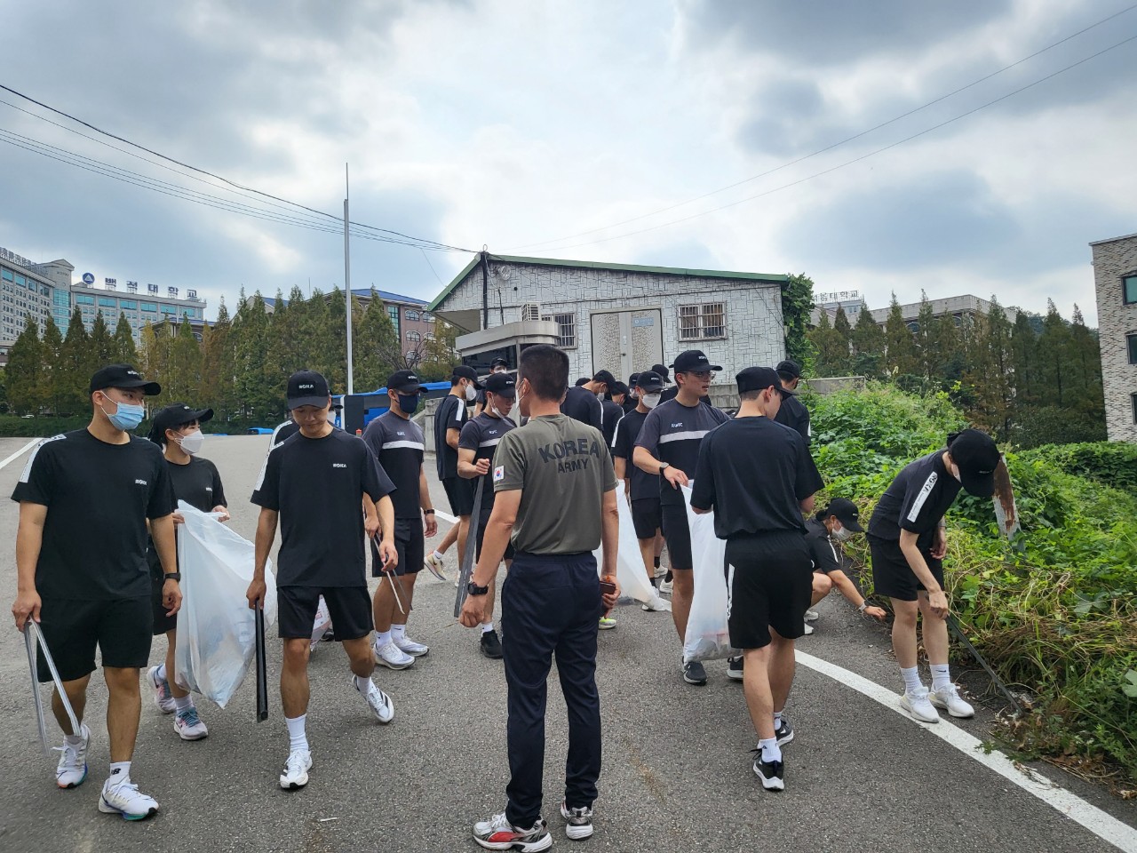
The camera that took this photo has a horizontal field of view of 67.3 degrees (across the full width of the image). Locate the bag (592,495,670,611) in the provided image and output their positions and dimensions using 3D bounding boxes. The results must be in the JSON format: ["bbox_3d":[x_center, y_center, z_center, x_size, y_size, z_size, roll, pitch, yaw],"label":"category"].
[{"bbox_3d":[0.431,0.868,6.050,0.600,0.915,0.450,-2,-4,-10],"label":"bag"}]

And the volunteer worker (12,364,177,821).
[{"bbox_3d":[-1.986,0.622,3.600,0.620,1.770,0.460,1,-5,-43],"label":"volunteer worker"}]

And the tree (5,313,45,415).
[{"bbox_3d":[-52.156,-5.672,82.000,3.700,10.377,3.700,-2,-4,0],"label":"tree"}]

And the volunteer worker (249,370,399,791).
[{"bbox_3d":[-1.140,0.643,3.950,0.660,1.783,0.800,-2,-4,0],"label":"volunteer worker"}]

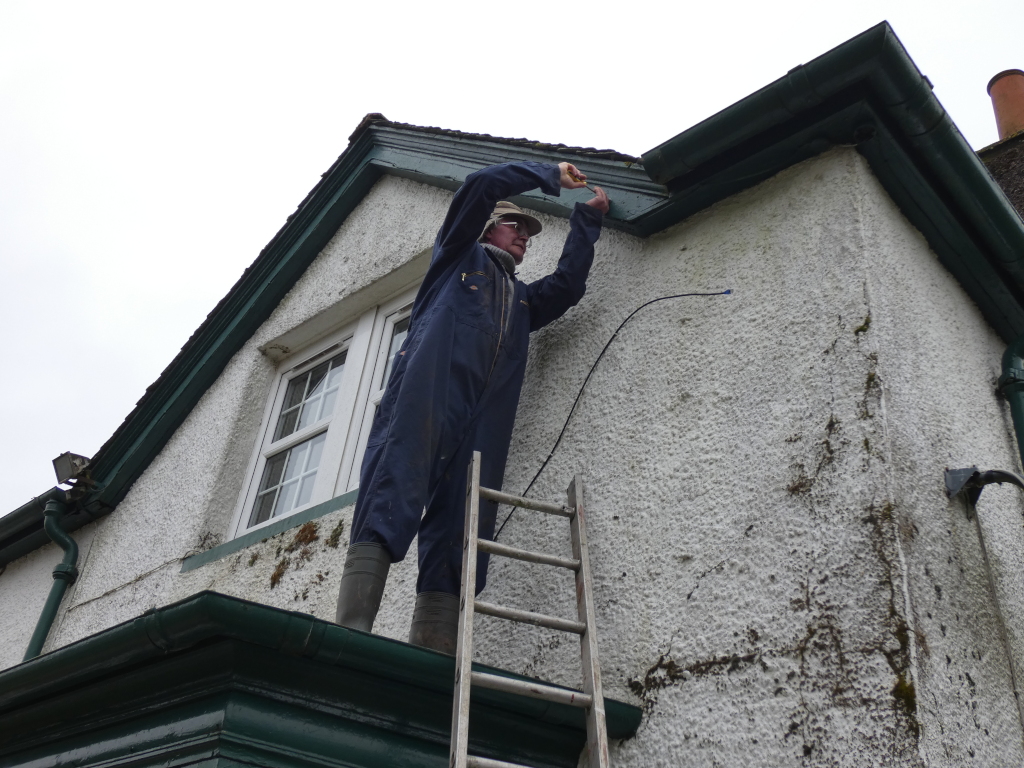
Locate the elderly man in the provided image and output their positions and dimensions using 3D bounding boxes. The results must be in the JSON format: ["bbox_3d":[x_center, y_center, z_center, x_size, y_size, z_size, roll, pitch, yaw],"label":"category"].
[{"bbox_3d":[-0.084,0.068,3.176,0.560,1.880,0.620,-25,-47,37],"label":"elderly man"}]

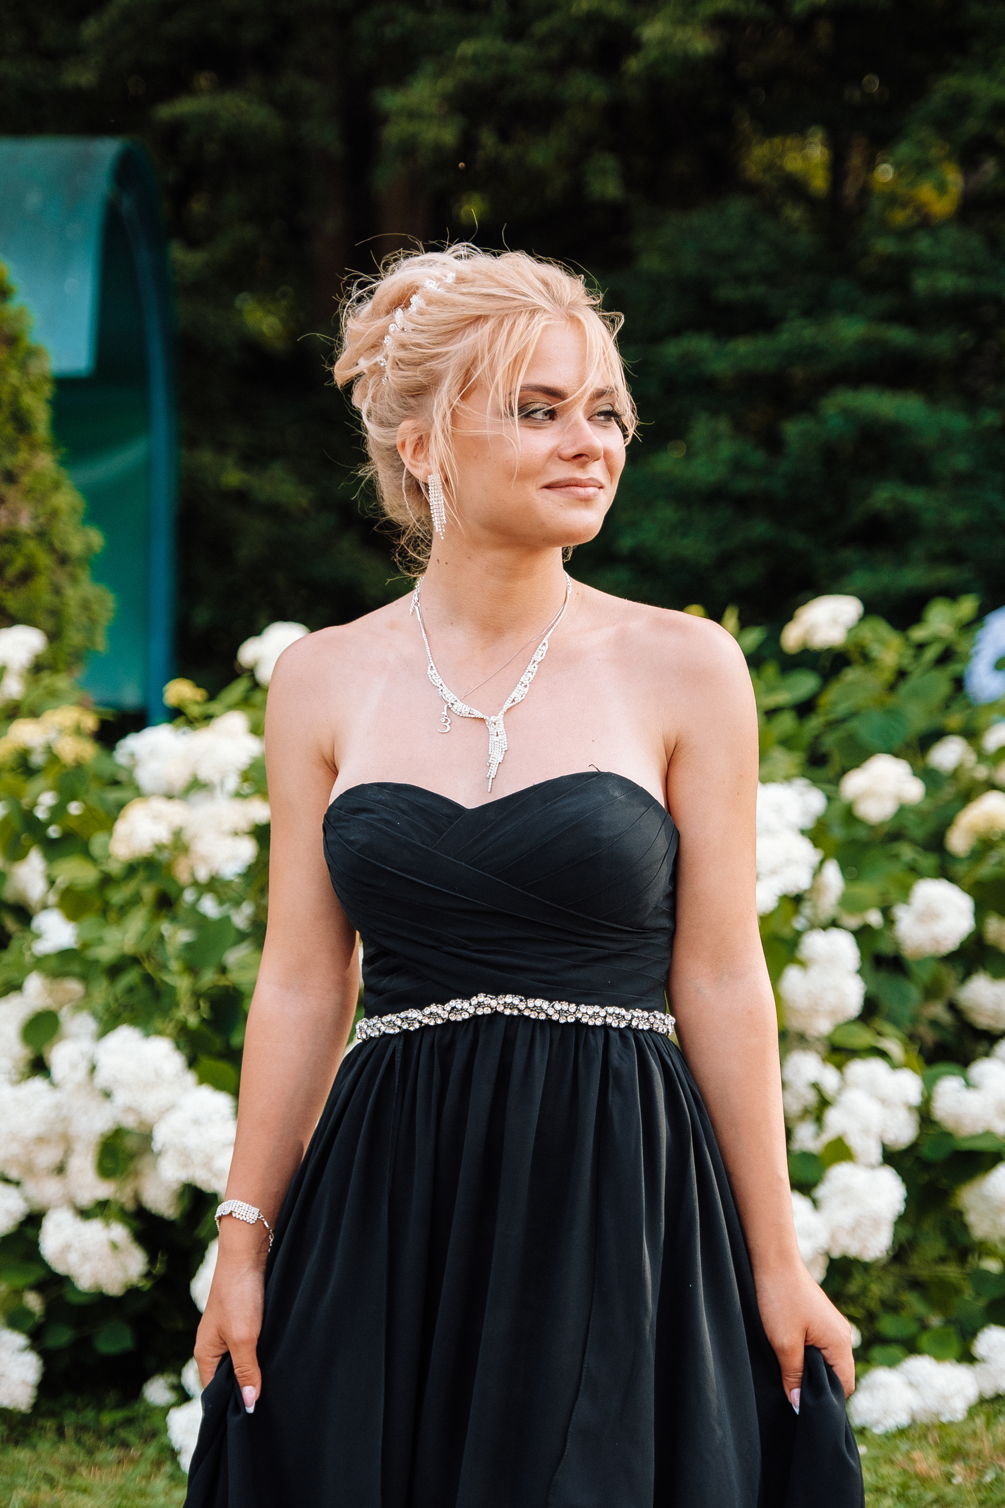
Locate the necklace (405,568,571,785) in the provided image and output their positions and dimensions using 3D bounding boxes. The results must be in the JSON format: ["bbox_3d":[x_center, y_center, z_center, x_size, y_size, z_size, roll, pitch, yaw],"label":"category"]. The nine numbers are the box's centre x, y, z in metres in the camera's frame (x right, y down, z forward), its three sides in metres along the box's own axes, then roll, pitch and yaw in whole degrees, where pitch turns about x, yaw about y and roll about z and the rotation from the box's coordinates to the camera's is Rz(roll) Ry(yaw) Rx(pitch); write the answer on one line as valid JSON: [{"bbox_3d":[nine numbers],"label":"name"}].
[{"bbox_3d":[-0.009,-0.062,2.660,0.135,0.183,0.125,0,2,10],"label":"necklace"}]

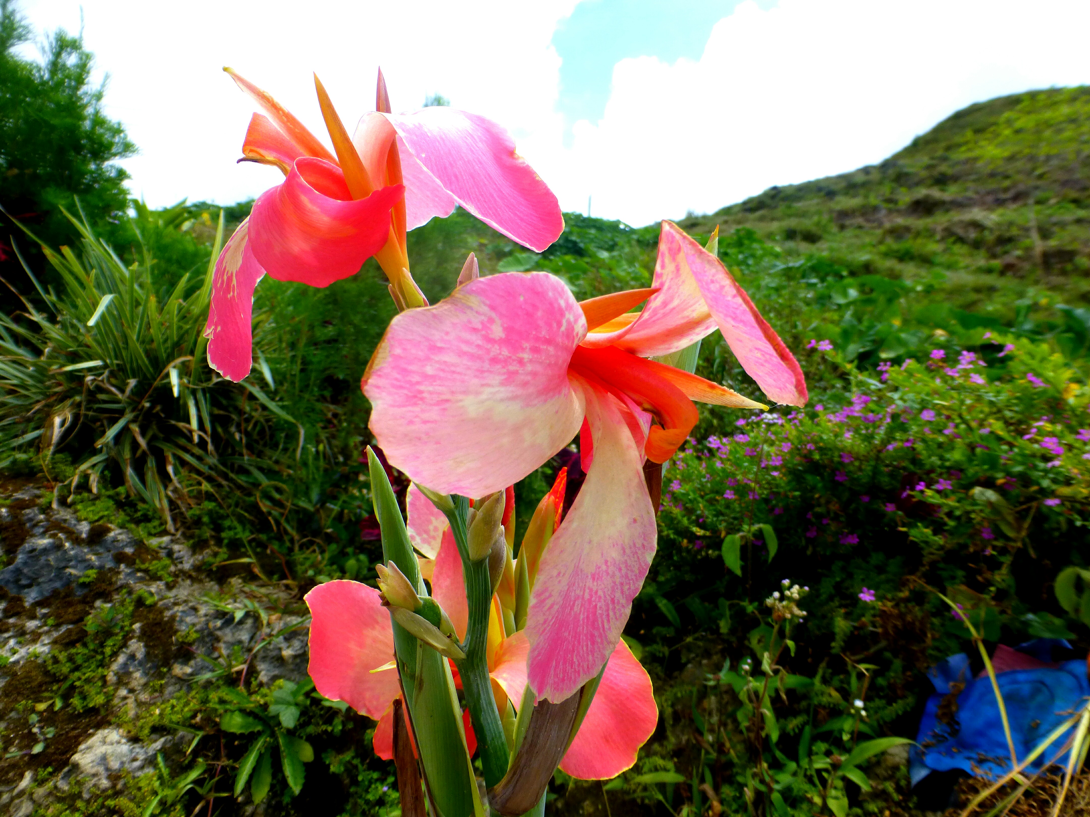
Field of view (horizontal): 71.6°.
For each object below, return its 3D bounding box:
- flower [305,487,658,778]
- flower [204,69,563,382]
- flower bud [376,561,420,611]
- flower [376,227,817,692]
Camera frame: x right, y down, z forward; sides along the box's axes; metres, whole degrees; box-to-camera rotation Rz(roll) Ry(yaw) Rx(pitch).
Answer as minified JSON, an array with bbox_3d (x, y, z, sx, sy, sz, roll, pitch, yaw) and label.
[{"bbox_3d":[-0.028,0.095,0.345,0.150,0.099,0.100,2,7,18],"label":"flower"},{"bbox_3d":[-0.071,-0.071,0.325,0.150,0.109,0.100,3,8,27],"label":"flower"},{"bbox_3d":[-0.056,0.068,0.290,0.017,0.014,0.013,5,9,37],"label":"flower bud"},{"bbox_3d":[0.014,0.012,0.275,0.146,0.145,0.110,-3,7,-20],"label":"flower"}]

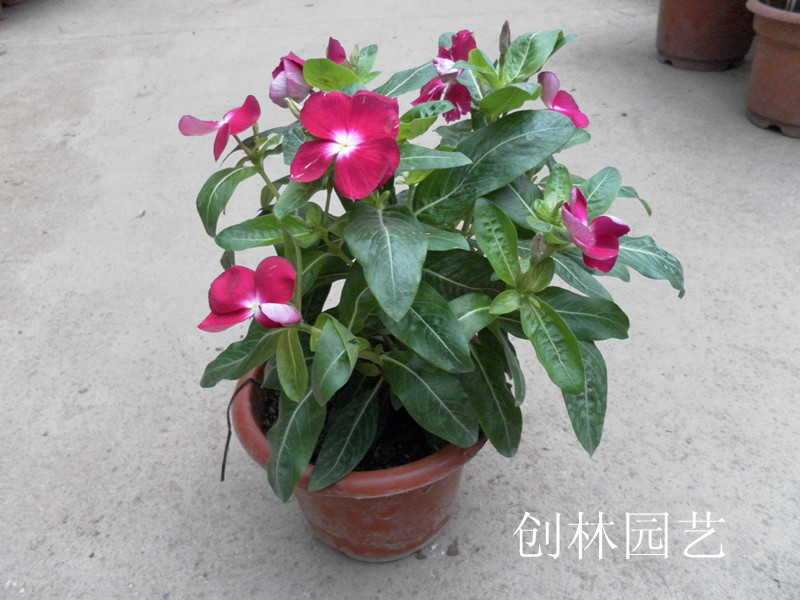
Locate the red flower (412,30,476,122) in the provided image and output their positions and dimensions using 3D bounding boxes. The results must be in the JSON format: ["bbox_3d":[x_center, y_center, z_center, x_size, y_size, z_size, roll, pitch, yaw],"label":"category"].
[{"bbox_3d":[0.027,-0.131,0.380,0.037,0.052,0.028,6,0,27],"label":"red flower"}]

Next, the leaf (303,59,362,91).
[{"bbox_3d":[-0.035,-0.119,0.340,0.032,0.017,0.007,7,35,-19],"label":"leaf"}]

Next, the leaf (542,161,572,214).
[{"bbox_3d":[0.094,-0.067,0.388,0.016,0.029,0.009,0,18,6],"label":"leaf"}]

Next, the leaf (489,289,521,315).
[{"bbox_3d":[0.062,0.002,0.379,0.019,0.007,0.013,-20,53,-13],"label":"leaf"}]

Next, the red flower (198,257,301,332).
[{"bbox_3d":[-0.075,-0.003,0.325,0.049,0.024,0.037,0,75,7],"label":"red flower"}]

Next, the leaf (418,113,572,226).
[{"bbox_3d":[0.049,-0.069,0.335,0.097,0.018,0.041,-31,55,-2],"label":"leaf"}]

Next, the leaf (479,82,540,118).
[{"bbox_3d":[0.051,-0.091,0.294,0.022,0.029,0.011,-15,81,-33],"label":"leaf"}]

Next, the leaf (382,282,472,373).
[{"bbox_3d":[0.018,0.012,0.328,0.030,0.013,0.062,-38,91,-14],"label":"leaf"}]

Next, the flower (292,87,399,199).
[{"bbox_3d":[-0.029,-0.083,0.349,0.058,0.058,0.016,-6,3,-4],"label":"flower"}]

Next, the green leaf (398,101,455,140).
[{"bbox_3d":[0.013,-0.089,0.322,0.031,0.011,0.018,-23,72,5],"label":"green leaf"}]

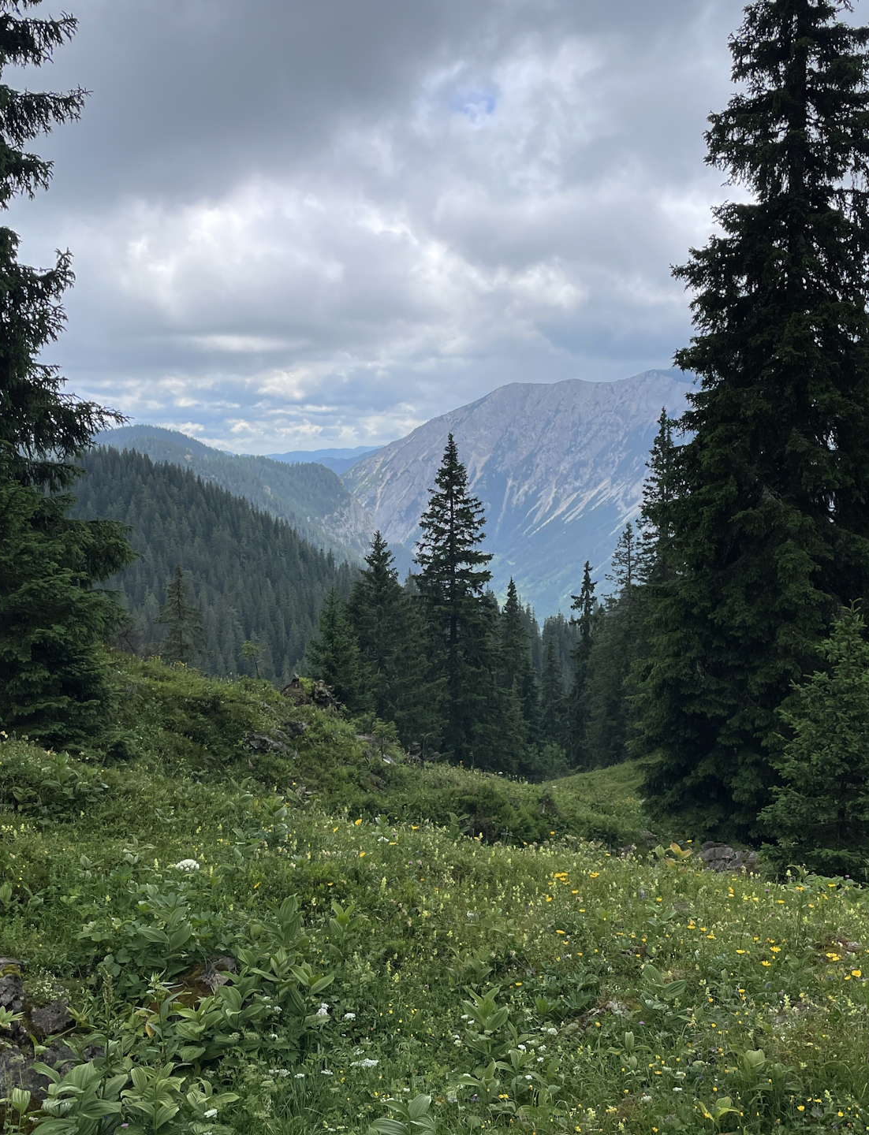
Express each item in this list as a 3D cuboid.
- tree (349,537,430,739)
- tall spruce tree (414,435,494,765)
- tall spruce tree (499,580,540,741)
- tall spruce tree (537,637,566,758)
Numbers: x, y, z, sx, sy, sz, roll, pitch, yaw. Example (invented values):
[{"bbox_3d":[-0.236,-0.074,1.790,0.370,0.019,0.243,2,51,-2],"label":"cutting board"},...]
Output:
[{"bbox_3d":[-1.990,3.020,46.000,3.540,8.950,3.540,0,3,0],"label":"tree"},{"bbox_3d":[0.770,1.680,45.000,3.460,13.720,3.460,0,3,0],"label":"tall spruce tree"},{"bbox_3d":[4.130,5.180,58.000,2.410,9.120,2.410,0,3,0],"label":"tall spruce tree"},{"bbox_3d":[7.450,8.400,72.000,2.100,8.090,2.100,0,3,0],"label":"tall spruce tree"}]

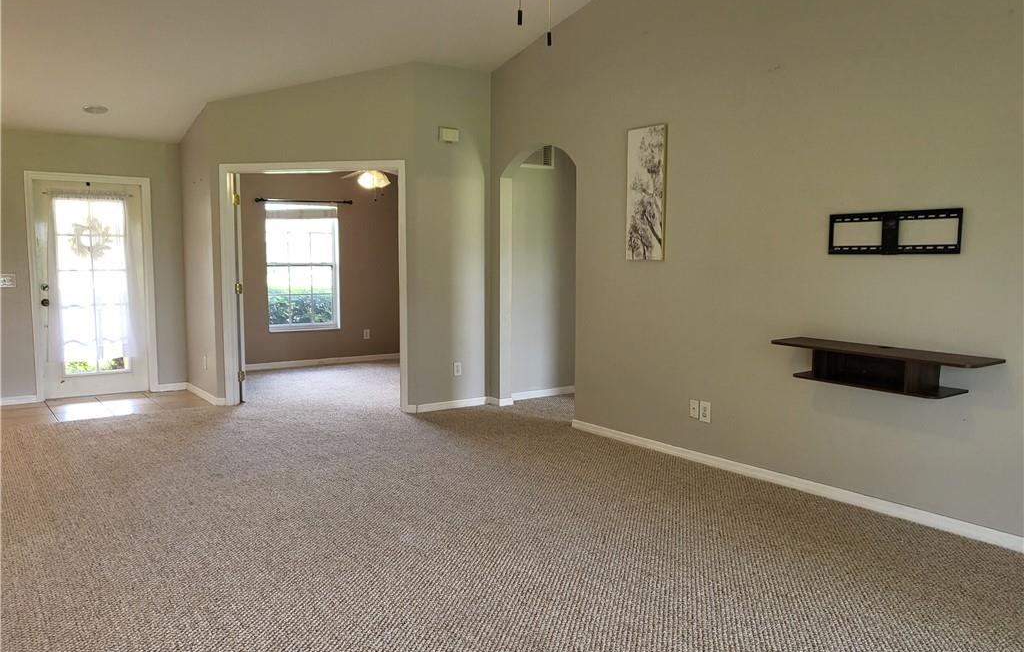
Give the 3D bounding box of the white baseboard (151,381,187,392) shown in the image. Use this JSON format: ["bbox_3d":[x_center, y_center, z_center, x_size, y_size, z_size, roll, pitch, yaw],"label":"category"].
[{"bbox_3d":[-3.473,0.620,7.868,0.290,0.072,0.020,-4,6,-36],"label":"white baseboard"}]

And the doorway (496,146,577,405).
[{"bbox_3d":[0.254,-0.348,6.528,0.140,2.270,1.030,-4,6,-36],"label":"doorway"}]

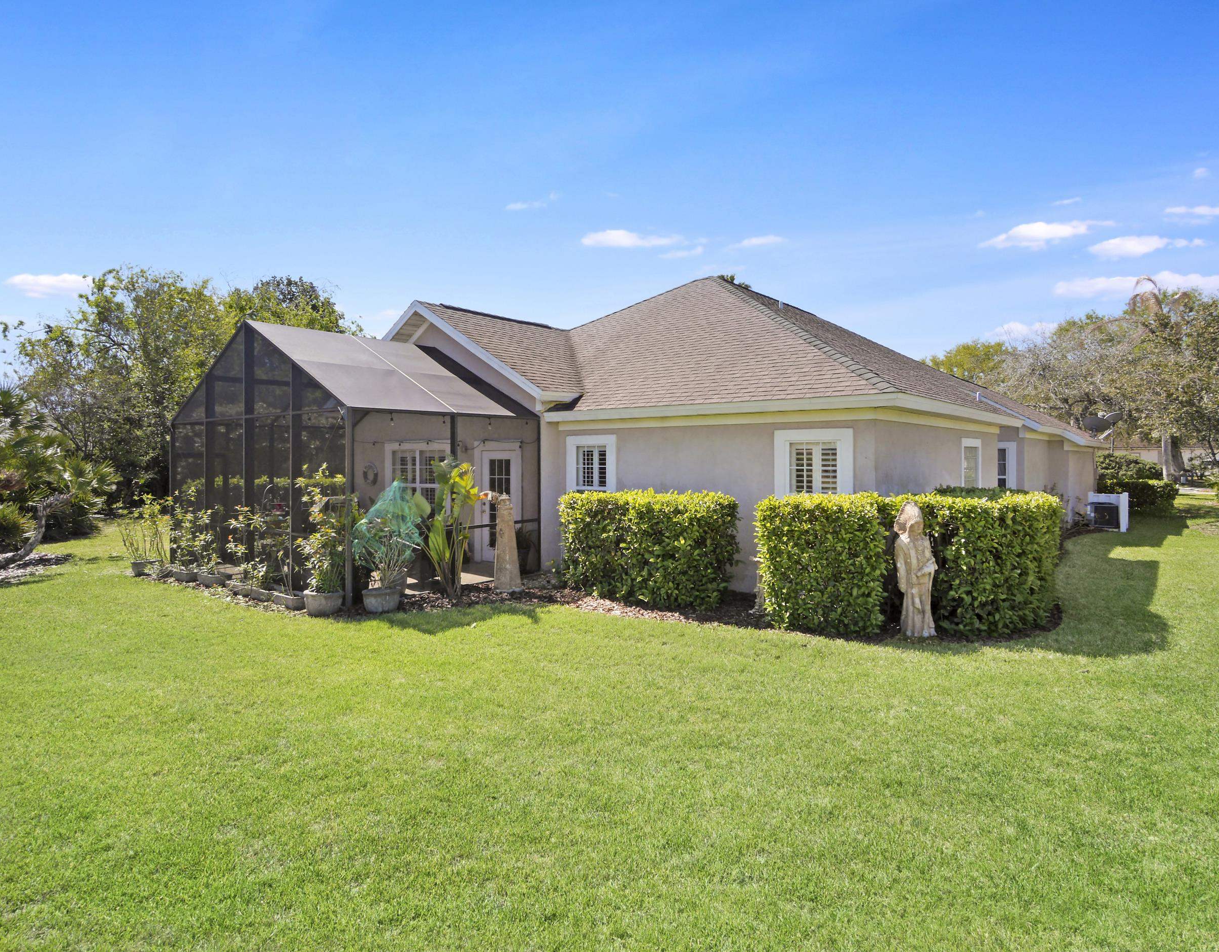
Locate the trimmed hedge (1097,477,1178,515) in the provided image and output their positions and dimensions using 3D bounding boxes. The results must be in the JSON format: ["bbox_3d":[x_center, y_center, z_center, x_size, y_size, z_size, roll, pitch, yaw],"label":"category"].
[{"bbox_3d":[17.796,0.694,22.584,2.500,1.180,1.700,1,2,37],"label":"trimmed hedge"}]

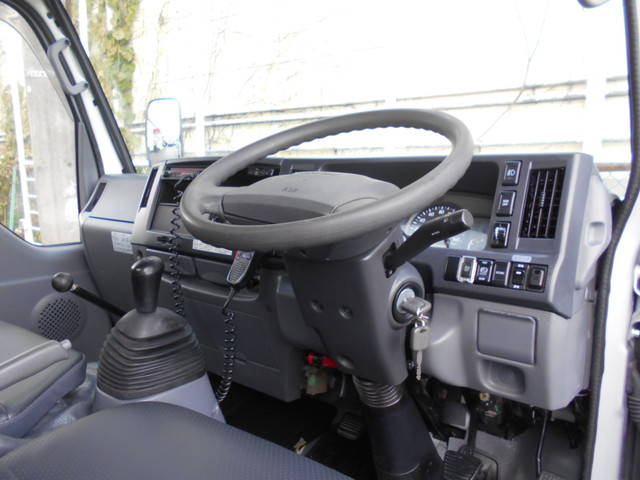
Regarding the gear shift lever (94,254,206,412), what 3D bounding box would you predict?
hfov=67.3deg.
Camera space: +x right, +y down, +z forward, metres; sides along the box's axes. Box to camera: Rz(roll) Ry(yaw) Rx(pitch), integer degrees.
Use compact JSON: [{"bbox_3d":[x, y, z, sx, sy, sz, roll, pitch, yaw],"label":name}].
[{"bbox_3d":[-0.304,0.139,0.875,0.155,0.240,0.185,5,11,28],"label":"gear shift lever"}]

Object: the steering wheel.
[{"bbox_3d":[0.011,-0.077,0.711,0.420,0.100,0.420,4,33,29],"label":"steering wheel"}]

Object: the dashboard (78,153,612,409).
[{"bbox_3d":[-0.080,0.058,1.338,1.470,0.570,0.380,5,11,28],"label":"dashboard"}]

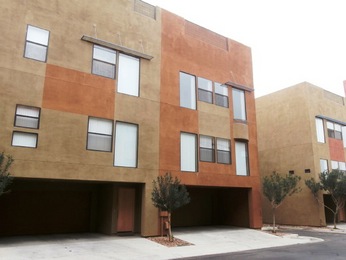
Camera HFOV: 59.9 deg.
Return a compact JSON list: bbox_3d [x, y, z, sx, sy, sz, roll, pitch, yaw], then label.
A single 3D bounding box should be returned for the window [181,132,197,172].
[{"bbox_3d":[0.890,1.234,16.748,1.228,2.158,0.120,9,-16,-34],"label":"window"}]

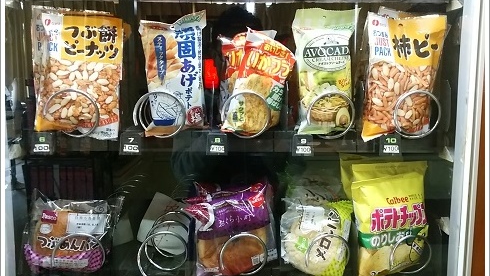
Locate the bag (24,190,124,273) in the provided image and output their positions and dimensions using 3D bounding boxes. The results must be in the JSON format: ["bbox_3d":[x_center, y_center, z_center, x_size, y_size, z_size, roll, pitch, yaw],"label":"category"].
[{"bbox_3d":[-0.299,0.163,0.857,0.170,0.141,0.065,-1,-1,-6],"label":"bag"}]

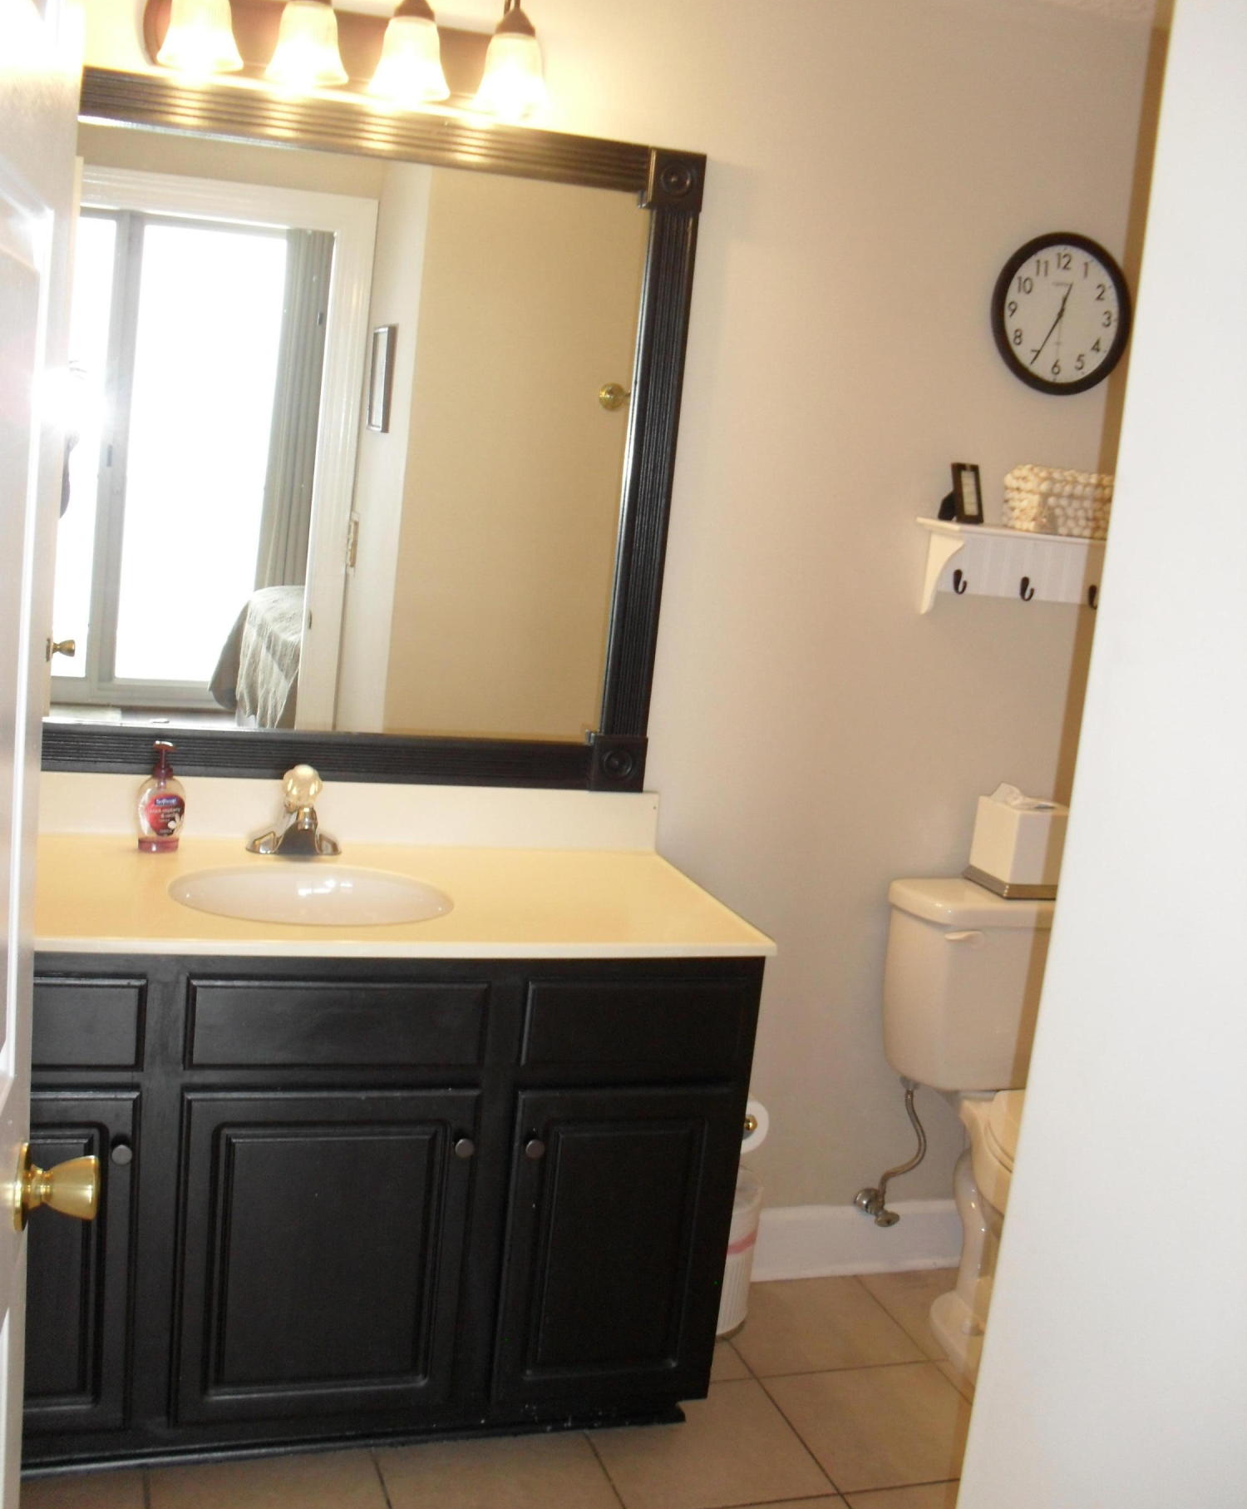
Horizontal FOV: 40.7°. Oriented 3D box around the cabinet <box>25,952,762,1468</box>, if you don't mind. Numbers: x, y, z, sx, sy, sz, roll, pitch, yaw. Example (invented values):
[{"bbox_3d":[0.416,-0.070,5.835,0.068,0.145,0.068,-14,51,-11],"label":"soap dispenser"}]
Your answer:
[{"bbox_3d":[-0.491,0.592,2.509,1.203,0.784,0.538,2,10,-18],"label":"cabinet"}]

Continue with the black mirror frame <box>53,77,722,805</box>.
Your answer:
[{"bbox_3d":[-0.459,-0.468,2.592,1.140,1.041,0.025,2,11,-18],"label":"black mirror frame"}]

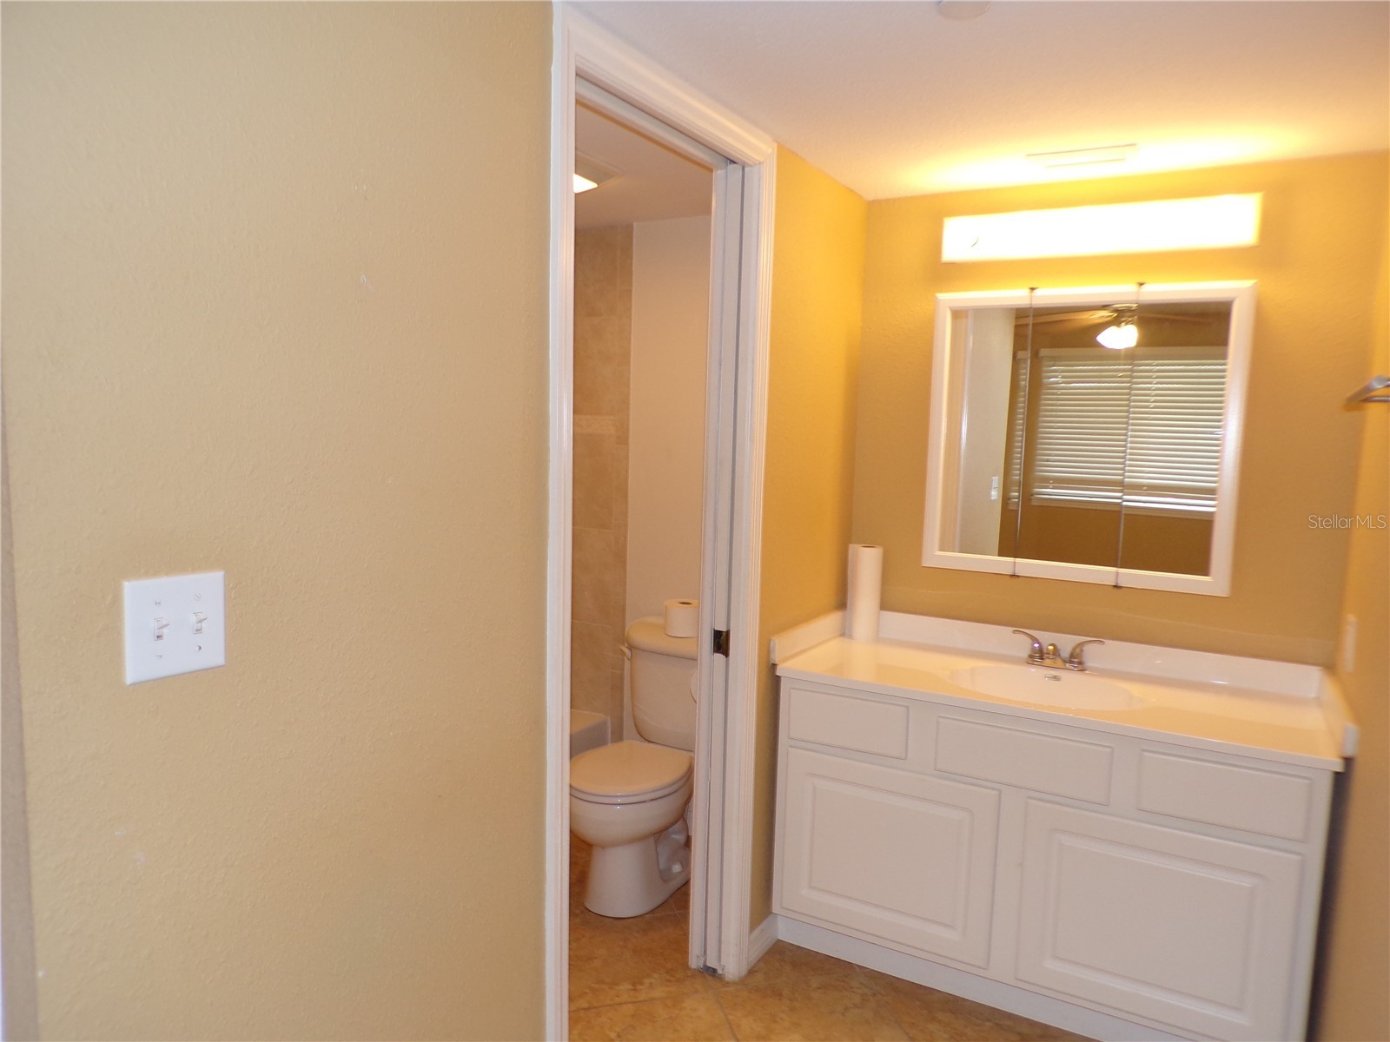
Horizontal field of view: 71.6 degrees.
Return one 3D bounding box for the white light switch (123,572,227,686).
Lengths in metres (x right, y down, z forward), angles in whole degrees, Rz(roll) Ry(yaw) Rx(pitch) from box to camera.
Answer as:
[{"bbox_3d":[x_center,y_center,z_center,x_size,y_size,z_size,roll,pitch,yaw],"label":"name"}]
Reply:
[{"bbox_3d":[-0.586,0.119,1.093,0.020,0.115,0.116,5,7,30],"label":"white light switch"}]

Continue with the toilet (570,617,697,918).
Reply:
[{"bbox_3d":[-0.134,0.757,2.993,0.425,0.758,0.672,5,7,30],"label":"toilet"}]

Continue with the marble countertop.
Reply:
[{"bbox_3d":[0.890,0.383,2.456,1.276,0.098,0.551,5,7,30],"label":"marble countertop"}]

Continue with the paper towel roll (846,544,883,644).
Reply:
[{"bbox_3d":[0.517,0.217,2.884,0.096,0.279,0.096,1,6,0],"label":"paper towel roll"}]

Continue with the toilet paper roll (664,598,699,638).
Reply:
[{"bbox_3d":[-0.033,0.312,3.122,0.130,0.100,0.132,1,6,0],"label":"toilet paper roll"}]

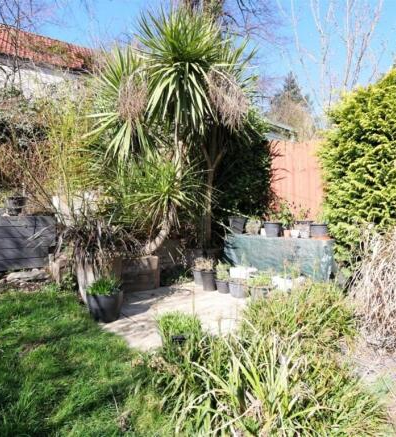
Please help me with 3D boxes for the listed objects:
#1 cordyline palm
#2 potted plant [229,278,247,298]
[{"bbox_3d":[-0.463,-1.617,5.500,2.950,4.400,2.600,0,0,0],"label":"cordyline palm"},{"bbox_3d":[0.635,1.095,4.750,0.280,0.290,0.280,0,0,0],"label":"potted plant"}]

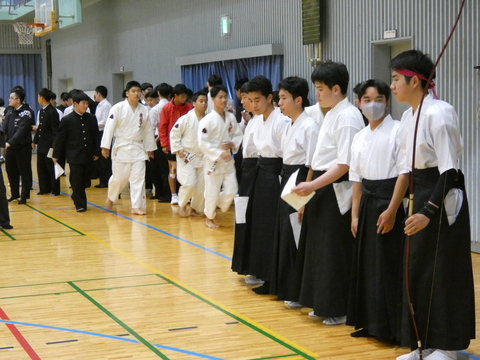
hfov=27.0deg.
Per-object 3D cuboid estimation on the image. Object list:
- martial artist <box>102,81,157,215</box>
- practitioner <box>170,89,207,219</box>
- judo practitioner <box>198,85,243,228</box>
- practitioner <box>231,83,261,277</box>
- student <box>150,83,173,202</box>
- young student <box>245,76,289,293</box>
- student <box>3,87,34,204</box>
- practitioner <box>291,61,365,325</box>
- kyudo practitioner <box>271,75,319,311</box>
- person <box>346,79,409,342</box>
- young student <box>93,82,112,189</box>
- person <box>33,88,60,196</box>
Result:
[{"bbox_3d":[-1.501,-0.448,13.498,0.620,1.766,0.580,-2,5,-14],"label":"martial artist"},{"bbox_3d":[-0.641,-0.341,12.934,0.550,1.618,0.480,-5,6,-38],"label":"practitioner"},{"bbox_3d":[-0.236,-0.285,11.788,0.500,1.655,0.520,-3,5,-25],"label":"judo practitioner"},{"bbox_3d":[0.102,0.019,8.183,0.340,1.637,0.460,-3,5,-24],"label":"practitioner"},{"bbox_3d":[-1.178,-0.570,14.978,0.460,1.769,0.340,-5,6,-40],"label":"student"},{"bbox_3d":[0.220,0.037,7.712,0.340,1.672,0.460,-4,5,-30],"label":"young student"},{"bbox_3d":[-3.358,-0.510,15.170,0.400,1.707,0.500,-4,5,-35],"label":"student"},{"bbox_3d":[0.603,0.073,6.729,0.440,1.740,0.480,-3,5,-18],"label":"practitioner"},{"bbox_3d":[0.402,0.085,7.100,0.380,1.630,0.480,-3,5,-20],"label":"kyudo practitioner"},{"bbox_3d":[0.845,0.185,6.135,0.340,1.603,0.460,-5,6,-38],"label":"person"},{"bbox_3d":[-2.398,-0.760,17.537,0.360,1.792,0.460,1,5,22],"label":"young student"},{"bbox_3d":[-3.176,-0.628,16.429,0.340,1.749,0.480,-6,6,-44],"label":"person"}]

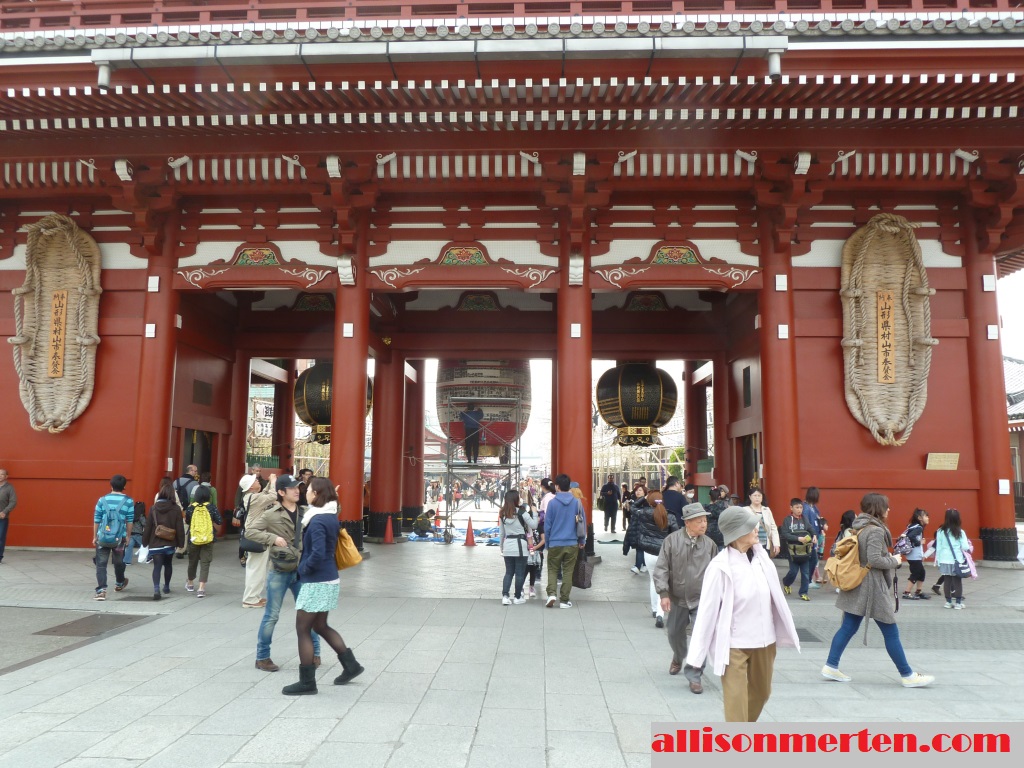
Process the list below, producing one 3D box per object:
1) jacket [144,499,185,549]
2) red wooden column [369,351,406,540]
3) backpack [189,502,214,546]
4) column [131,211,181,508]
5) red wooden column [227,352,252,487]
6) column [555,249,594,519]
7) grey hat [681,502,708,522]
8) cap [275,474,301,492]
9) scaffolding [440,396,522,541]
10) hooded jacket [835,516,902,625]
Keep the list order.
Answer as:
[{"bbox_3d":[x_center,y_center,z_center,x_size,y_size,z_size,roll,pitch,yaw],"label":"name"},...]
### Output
[{"bbox_3d":[-4.755,1.902,10.120,0.500,0.680,0.320,3,-8,-18],"label":"jacket"},{"bbox_3d":[-3.211,1.270,19.108,0.860,5.420,0.860,0,-7,2],"label":"red wooden column"},{"bbox_3d":[-4.294,1.946,10.255,0.356,0.599,0.230,1,-7,-1],"label":"backpack"},{"bbox_3d":[-7.416,-0.064,15.467,0.760,7.000,0.760,0,-7,2],"label":"column"},{"bbox_3d":[-7.350,1.417,19.380,0.747,5.151,0.747,0,-7,2],"label":"red wooden column"},{"bbox_3d":[1.308,0.339,15.188,0.717,6.364,0.717,0,-7,2],"label":"column"},{"bbox_3d":[1.488,1.039,5.980,0.235,0.140,0.270,6,-9,-37],"label":"grey hat"},{"bbox_3d":[-1.994,0.892,6.597,0.250,0.150,0.175,-5,-9,36],"label":"cap"},{"bbox_3d":[-0.749,2.157,19.012,2.055,3.714,1.200,0,-7,2],"label":"scaffolding"},{"bbox_3d":[2.990,1.552,6.220,0.470,0.880,0.430,-1,-7,12],"label":"hooded jacket"}]

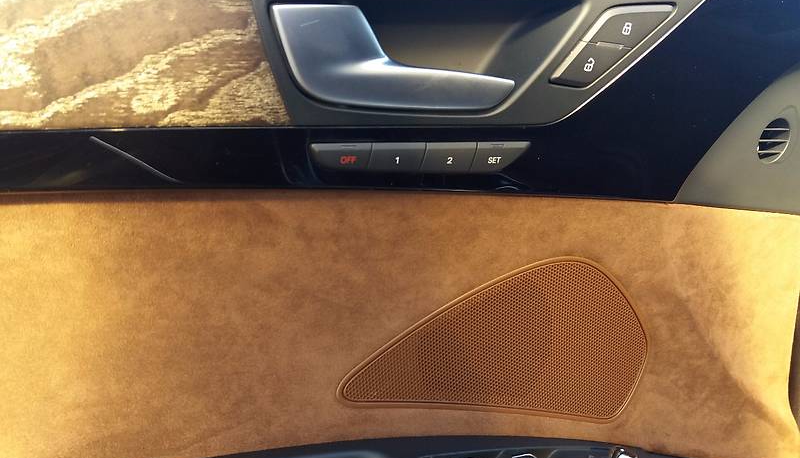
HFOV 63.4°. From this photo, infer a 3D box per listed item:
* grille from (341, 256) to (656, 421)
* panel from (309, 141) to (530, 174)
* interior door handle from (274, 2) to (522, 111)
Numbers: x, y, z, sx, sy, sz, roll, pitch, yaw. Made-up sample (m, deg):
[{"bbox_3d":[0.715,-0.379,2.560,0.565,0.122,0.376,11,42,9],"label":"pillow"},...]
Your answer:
[{"bbox_3d":[0.068,0.068,0.389,0.213,0.105,0.016,5,6,-24],"label":"grille"},{"bbox_3d":[0.013,-0.037,0.339,0.124,0.018,0.014,-3,9,-21],"label":"panel"},{"bbox_3d":[-0.002,-0.087,0.334,0.131,0.051,0.030,-3,9,-21],"label":"interior door handle"}]

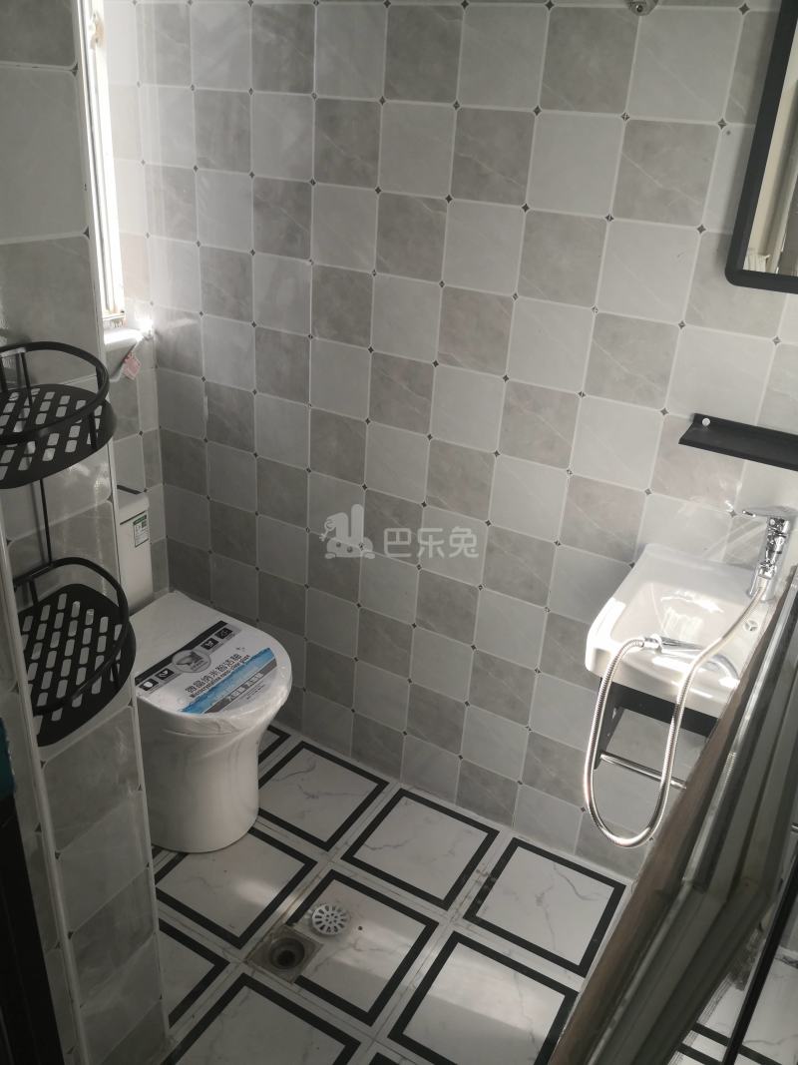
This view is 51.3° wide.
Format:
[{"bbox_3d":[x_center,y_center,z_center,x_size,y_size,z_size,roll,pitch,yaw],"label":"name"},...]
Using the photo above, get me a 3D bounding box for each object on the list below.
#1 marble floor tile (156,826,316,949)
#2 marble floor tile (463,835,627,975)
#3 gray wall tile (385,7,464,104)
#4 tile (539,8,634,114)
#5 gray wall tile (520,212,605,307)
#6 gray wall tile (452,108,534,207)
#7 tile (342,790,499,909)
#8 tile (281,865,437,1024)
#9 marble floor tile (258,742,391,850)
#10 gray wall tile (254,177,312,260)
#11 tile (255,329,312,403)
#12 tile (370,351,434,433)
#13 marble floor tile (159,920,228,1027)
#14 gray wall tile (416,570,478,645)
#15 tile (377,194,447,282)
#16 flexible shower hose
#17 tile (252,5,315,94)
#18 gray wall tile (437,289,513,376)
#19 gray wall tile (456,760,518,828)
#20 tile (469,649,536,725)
[{"bbox_3d":[-0.355,0.737,1.784,0.264,0.010,0.264,17,28,25],"label":"marble floor tile"},{"bbox_3d":[0.314,0.792,1.773,0.267,0.010,0.265,17,29,25],"label":"marble floor tile"},{"bbox_3d":[0.043,-0.824,1.433,0.150,0.150,0.010,17,29,25],"label":"gray wall tile"},{"bbox_3d":[0.302,-0.747,1.317,0.148,0.148,0.010,17,28,25],"label":"tile"},{"bbox_3d":[0.283,-0.476,1.444,0.148,0.148,0.010,17,28,25],"label":"gray wall tile"},{"bbox_3d":[0.163,-0.651,1.445,0.148,0.148,0.010,17,28,25],"label":"gray wall tile"},{"bbox_3d":[0.053,0.713,1.895,0.264,0.010,0.264,17,28,25],"label":"tile"},{"bbox_3d":[-0.097,0.816,1.656,0.264,0.010,0.264,17,28,25],"label":"tile"},{"bbox_3d":[-0.205,0.634,2.026,0.267,0.010,0.265,17,29,25],"label":"marble floor tile"},{"bbox_3d":[-0.238,-0.636,1.688,0.148,0.148,0.010,17,29,25],"label":"gray wall tile"},{"bbox_3d":[-0.254,-0.365,1.822,0.150,0.150,0.010,17,29,25],"label":"tile"},{"bbox_3d":[0.003,-0.282,1.690,0.148,0.148,0.010,17,29,25],"label":"tile"},{"bbox_3d":[-0.506,0.842,1.551,0.267,0.010,0.265,17,29,25],"label":"marble floor tile"},{"bbox_3d":[0.107,0.164,1.829,0.150,0.150,0.010,17,29,25],"label":"gray wall tile"},{"bbox_3d":[0.024,-0.554,1.563,0.150,0.150,0.010,17,29,25],"label":"tile"},{"bbox_3d":[0.441,0.270,1.335,0.168,0.384,0.345,17,29,25],"label":"flexible shower hose"},{"bbox_3d":[-0.216,-0.905,1.560,0.150,0.150,0.010,17,29,25],"label":"tile"},{"bbox_3d":[0.142,-0.377,1.560,0.148,0.148,0.010,17,29,25],"label":"gray wall tile"},{"bbox_3d":[0.208,0.609,1.955,0.148,0.148,0.010,17,28,25],"label":"gray wall tile"},{"bbox_3d":[0.225,0.342,1.823,0.148,0.148,0.010,17,29,25],"label":"tile"}]

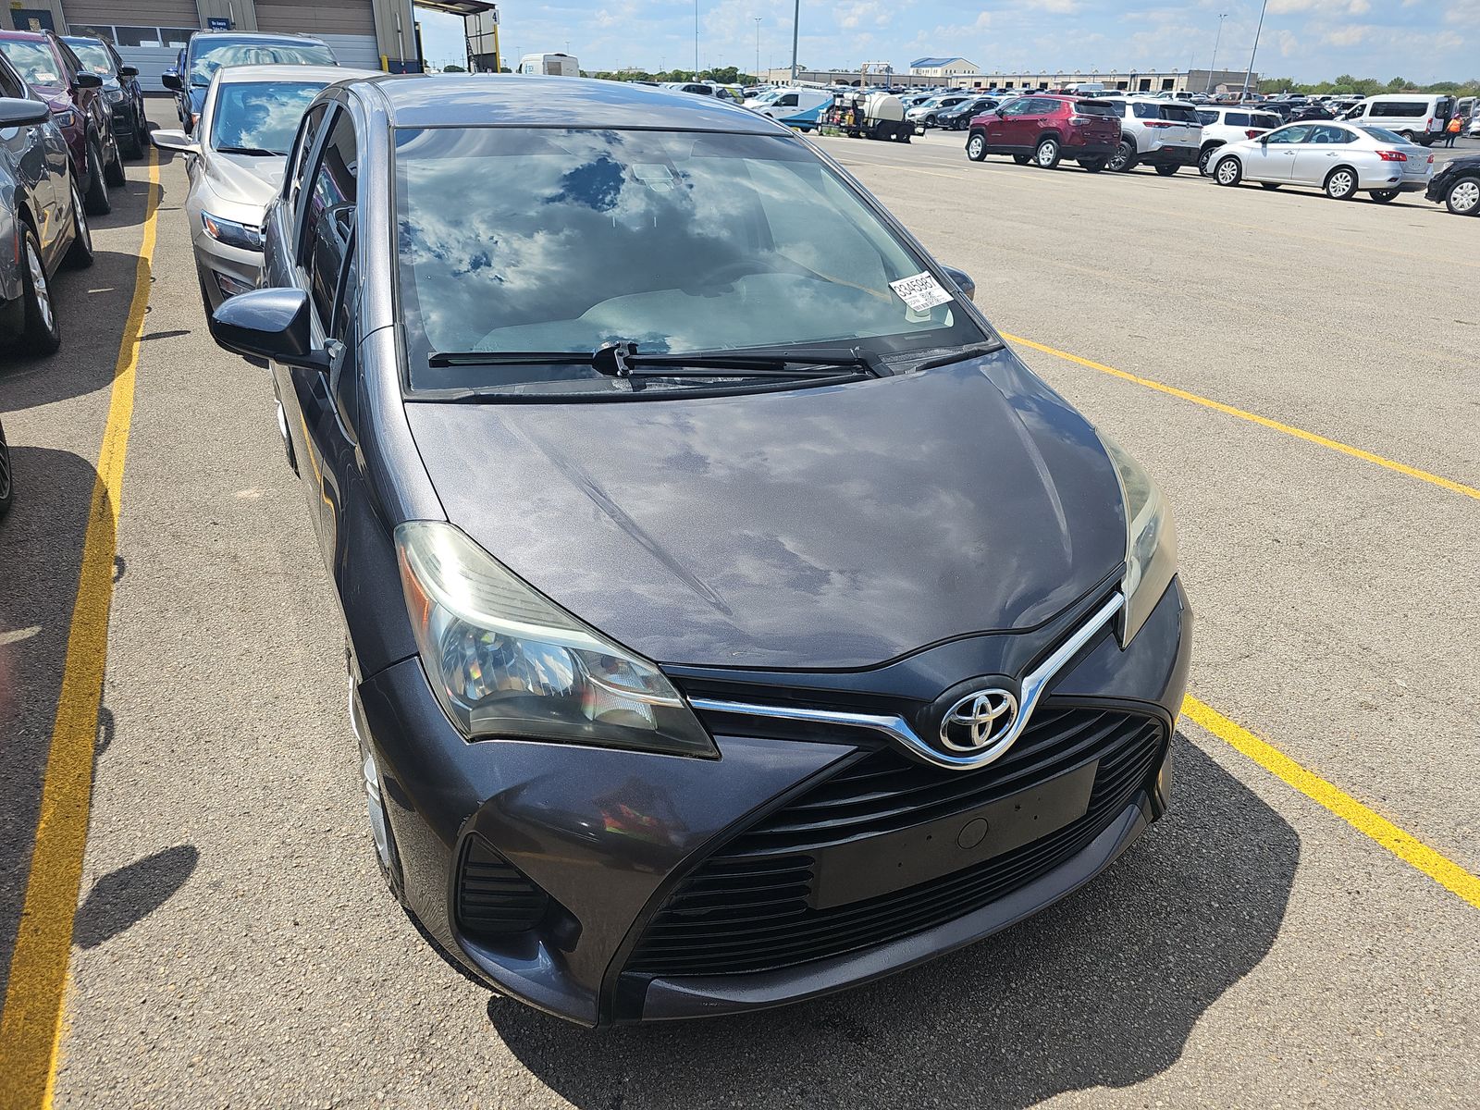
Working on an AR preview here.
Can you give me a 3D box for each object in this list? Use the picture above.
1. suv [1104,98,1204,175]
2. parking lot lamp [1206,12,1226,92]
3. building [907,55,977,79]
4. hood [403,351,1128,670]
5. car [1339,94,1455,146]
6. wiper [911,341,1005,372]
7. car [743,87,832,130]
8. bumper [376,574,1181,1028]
[{"bbox_3d":[10.065,-11.408,26.668,1.980,1.770,5.000,-10,28,-23],"label":"suv"},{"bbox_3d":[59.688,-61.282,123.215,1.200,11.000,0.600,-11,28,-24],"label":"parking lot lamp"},{"bbox_3d":[60.226,-141.729,291.866,13.000,10.000,13.500,-11,28,-24],"label":"building"},{"bbox_3d":[0.167,-0.126,1.715,1.340,0.300,0.780,-10,28,-24],"label":"hood"},{"bbox_3d":[36.300,-24.300,54.900,2.060,2.500,5.850,-13,29,-27],"label":"car"},{"bbox_3d":[0.487,-0.433,2.164,0.350,0.040,0.050,-21,33,-39],"label":"wiper"},{"bbox_3d":[2.407,-20.796,46.000,4.600,1.840,1.830,-14,29,-30],"label":"car"},{"bbox_3d":[0.269,0.373,1.702,1.670,0.560,0.470,-10,28,-23],"label":"bumper"}]

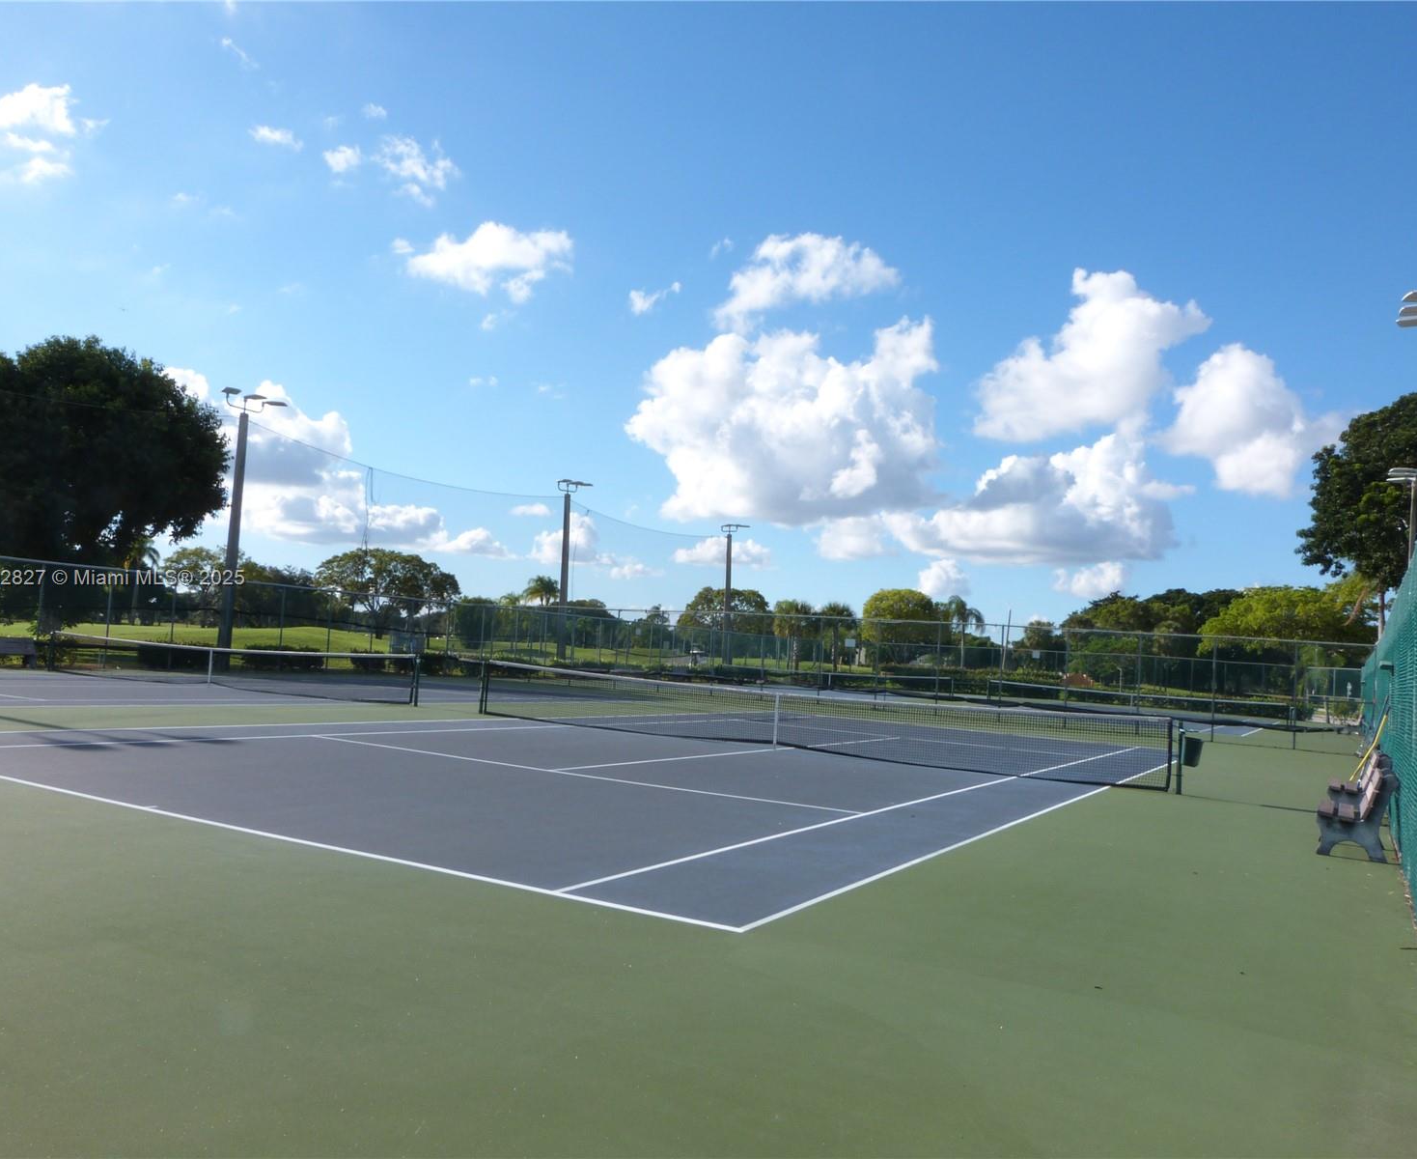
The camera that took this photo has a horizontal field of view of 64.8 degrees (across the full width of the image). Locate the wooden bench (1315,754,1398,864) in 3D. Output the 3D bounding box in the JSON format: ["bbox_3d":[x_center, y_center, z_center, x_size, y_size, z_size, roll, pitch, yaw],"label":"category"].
[{"bbox_3d":[6.739,2.387,11.658,0.680,0.870,1.800,1,-4,29],"label":"wooden bench"}]

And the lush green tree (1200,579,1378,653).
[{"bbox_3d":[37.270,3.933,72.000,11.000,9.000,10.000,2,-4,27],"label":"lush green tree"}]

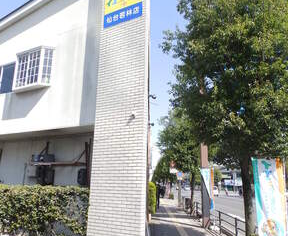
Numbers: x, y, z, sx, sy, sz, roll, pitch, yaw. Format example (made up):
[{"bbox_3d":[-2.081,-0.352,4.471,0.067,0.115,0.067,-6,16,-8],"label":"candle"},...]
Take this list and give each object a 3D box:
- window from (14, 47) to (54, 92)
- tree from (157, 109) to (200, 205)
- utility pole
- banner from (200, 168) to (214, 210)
[{"bbox_3d":[-3.793,-1.574,8.340,1.328,1.417,0.420,-7,-16,28],"label":"window"},{"bbox_3d":[2.472,2.290,14.159,3.500,6.200,3.500,1,-14,2],"label":"tree"},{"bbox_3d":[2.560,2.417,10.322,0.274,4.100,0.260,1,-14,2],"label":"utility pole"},{"bbox_3d":[2.609,2.890,9.901,0.567,1.658,0.100,1,-14,2],"label":"banner"}]

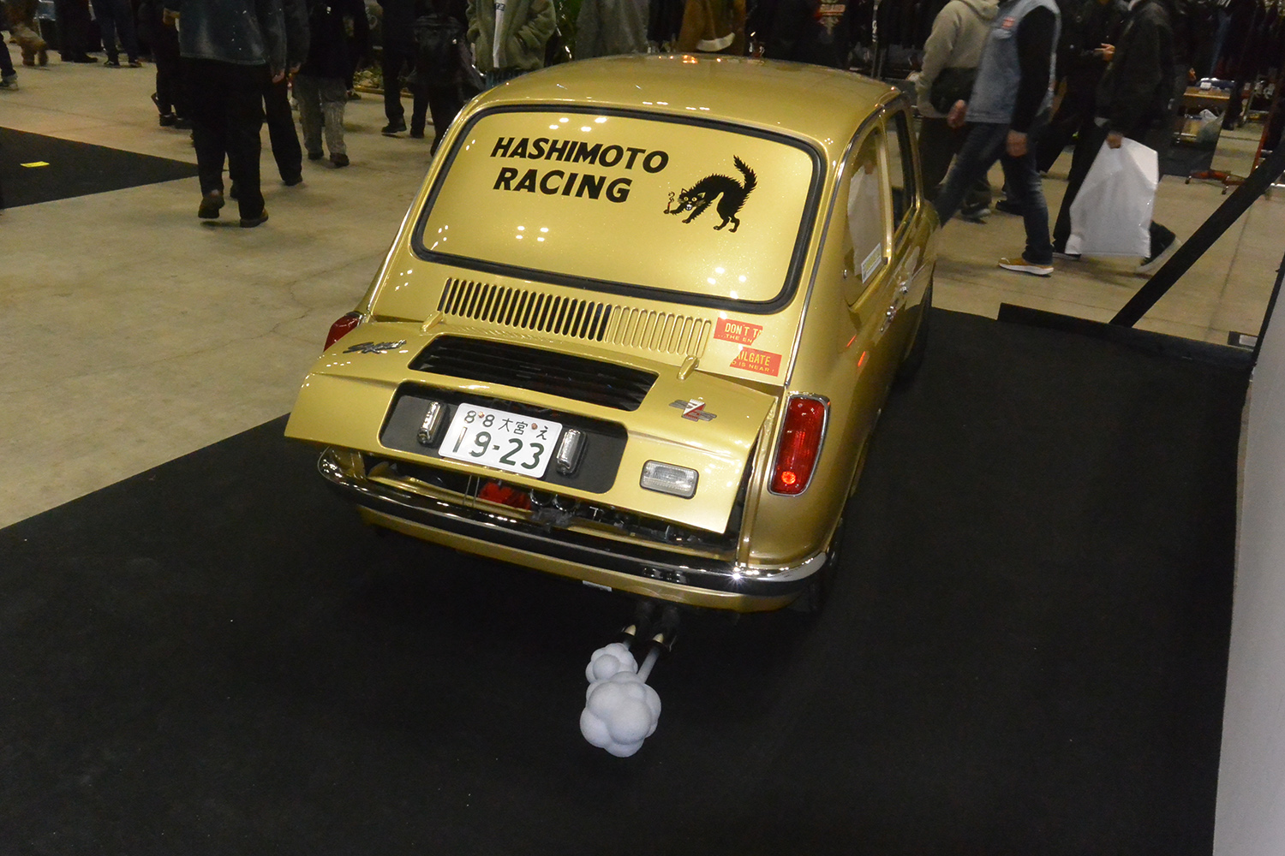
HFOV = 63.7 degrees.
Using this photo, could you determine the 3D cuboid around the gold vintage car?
[{"bbox_3d":[0.244,-0.555,3.455,1.300,1.320,3.040,11,25,17],"label":"gold vintage car"}]

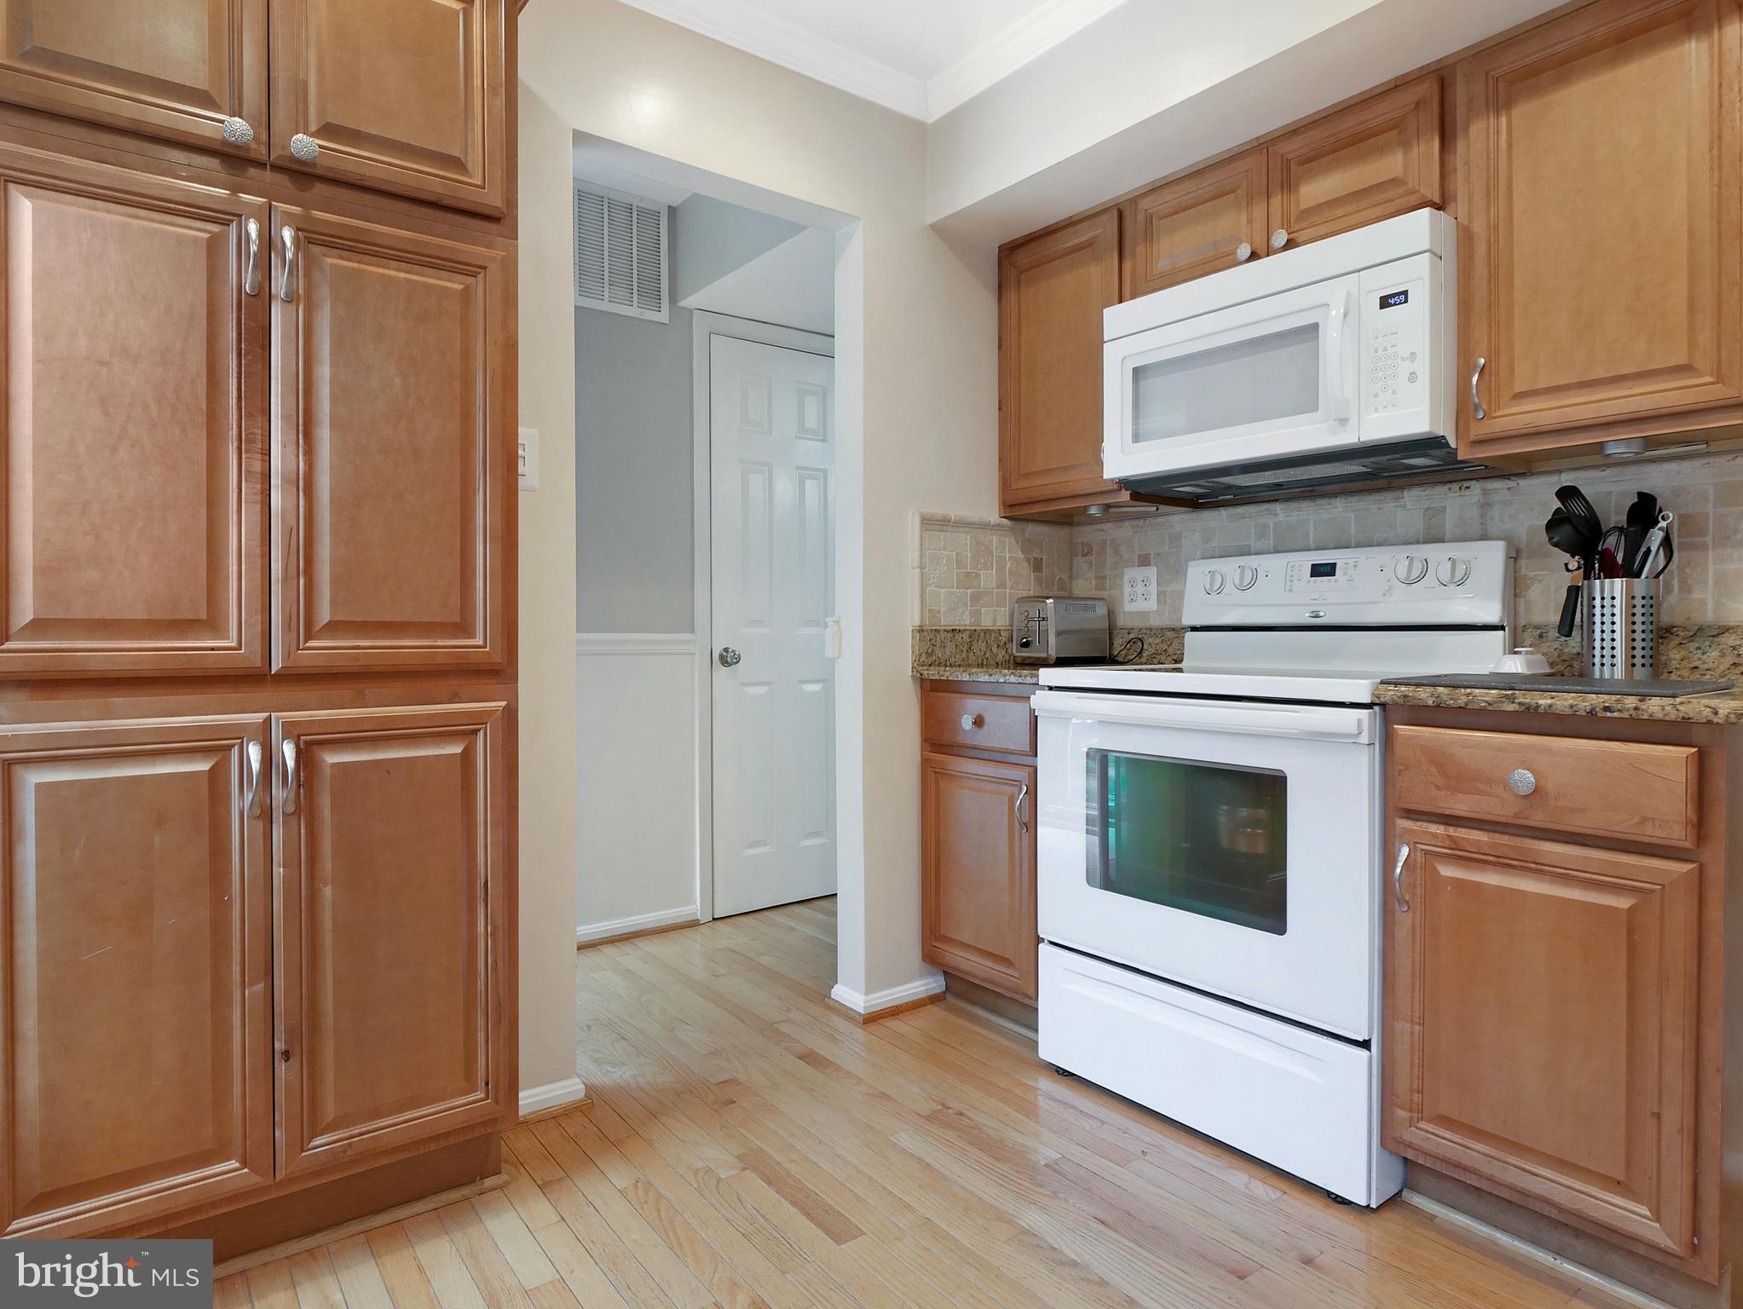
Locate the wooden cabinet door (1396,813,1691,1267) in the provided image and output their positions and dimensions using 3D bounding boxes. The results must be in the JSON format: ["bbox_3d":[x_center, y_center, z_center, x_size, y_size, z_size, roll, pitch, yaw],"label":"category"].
[{"bbox_3d":[1.036,0.568,1.423,0.025,0.559,0.391,0,1,-40],"label":"wooden cabinet door"}]

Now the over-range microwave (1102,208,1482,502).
[{"bbox_3d":[0.959,-0.632,2.097,0.401,0.437,0.747,-1,1,-40],"label":"over-range microwave"}]

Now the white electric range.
[{"bbox_3d":[0.869,0.363,2.037,0.690,1.210,0.742,-1,1,-40],"label":"white electric range"}]

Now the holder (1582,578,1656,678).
[{"bbox_3d":[1.360,-0.046,1.650,0.107,0.184,0.107,-1,1,-40],"label":"holder"}]

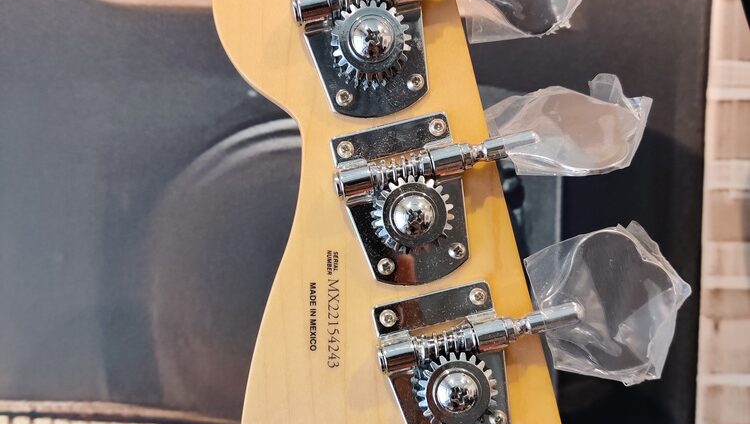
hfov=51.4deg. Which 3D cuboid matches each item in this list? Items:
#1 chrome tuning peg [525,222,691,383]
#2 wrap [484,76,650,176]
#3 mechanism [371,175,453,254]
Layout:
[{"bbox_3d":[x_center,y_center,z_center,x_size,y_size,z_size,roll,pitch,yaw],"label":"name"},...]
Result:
[{"bbox_3d":[0.062,0.025,0.203,0.041,0.040,0.011,-14,-8,-3],"label":"chrome tuning peg"},{"bbox_3d":[0.050,-0.021,0.203,0.041,0.013,0.039,-14,40,-3],"label":"wrap"},{"bbox_3d":[0.010,0.001,0.201,0.021,0.021,0.011,-14,0,-3],"label":"mechanism"}]

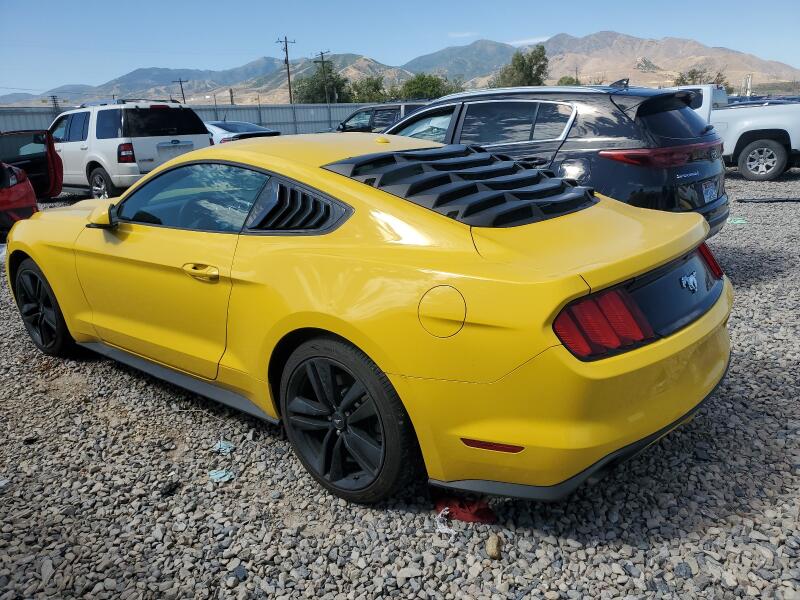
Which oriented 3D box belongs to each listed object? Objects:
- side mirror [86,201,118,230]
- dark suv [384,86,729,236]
[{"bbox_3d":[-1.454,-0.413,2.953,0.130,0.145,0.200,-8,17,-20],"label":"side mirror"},{"bbox_3d":[0.950,-1.330,6.420,4.480,1.645,1.860,12,21,39],"label":"dark suv"}]

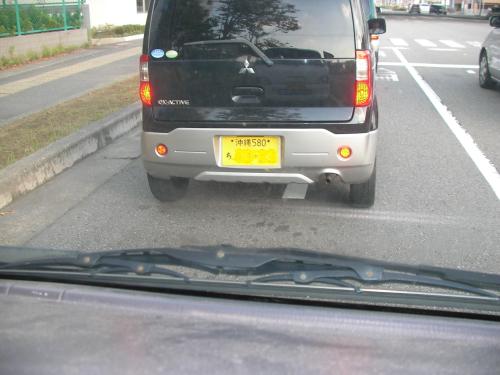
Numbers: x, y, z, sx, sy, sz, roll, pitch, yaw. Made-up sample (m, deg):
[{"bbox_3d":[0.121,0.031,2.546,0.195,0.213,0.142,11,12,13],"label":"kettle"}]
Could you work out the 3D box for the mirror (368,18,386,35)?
[{"bbox_3d":[1.145,-1.447,4.929,0.158,0.135,0.110,3,20,14],"label":"mirror"}]

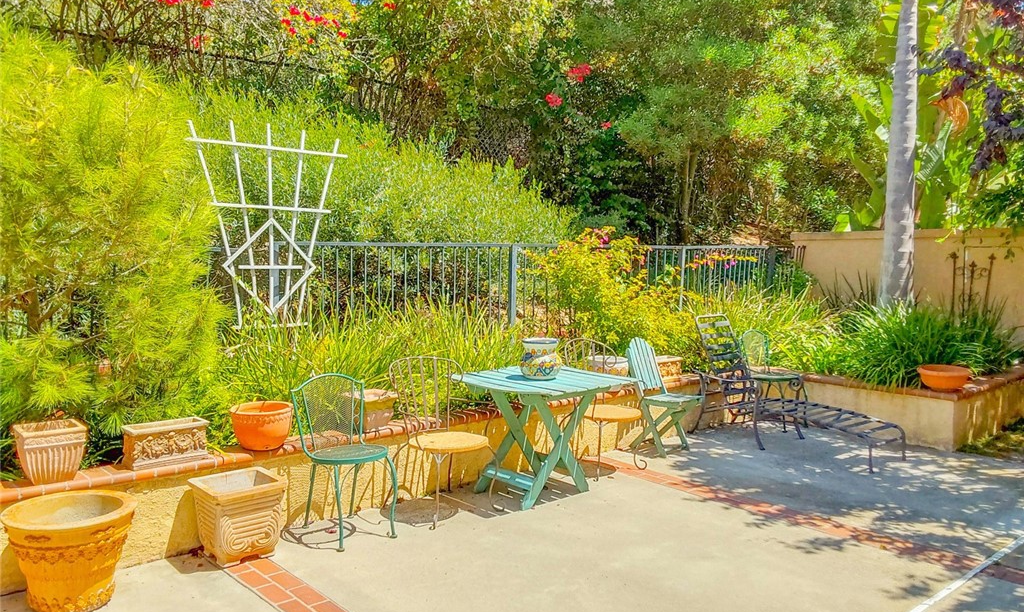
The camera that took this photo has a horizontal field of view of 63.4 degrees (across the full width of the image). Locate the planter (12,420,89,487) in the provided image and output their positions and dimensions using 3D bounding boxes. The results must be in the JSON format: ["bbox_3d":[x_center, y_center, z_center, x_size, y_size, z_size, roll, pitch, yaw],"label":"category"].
[{"bbox_3d":[-2.094,0.670,3.770,0.255,0.240,0.270,-3,6,-42],"label":"planter"}]

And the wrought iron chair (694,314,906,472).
[{"bbox_3d":[2.234,0.628,6.575,0.600,0.980,1.620,-3,6,-43],"label":"wrought iron chair"}]

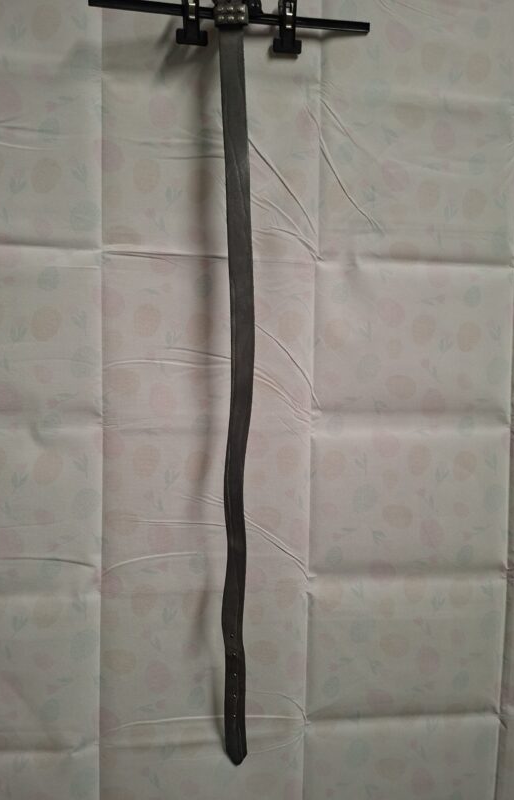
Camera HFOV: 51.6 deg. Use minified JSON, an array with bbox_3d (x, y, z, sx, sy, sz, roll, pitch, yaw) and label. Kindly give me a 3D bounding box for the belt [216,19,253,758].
[{"bbox_3d":[-0.025,0.013,0.624,0.042,0.905,0.036,0,3,-7],"label":"belt"}]

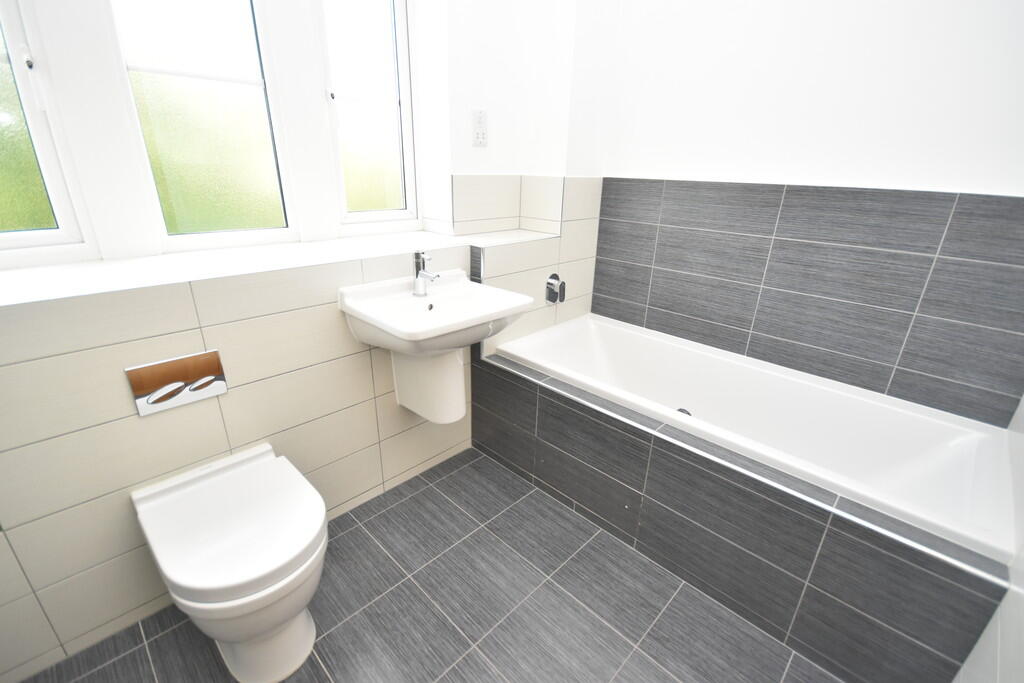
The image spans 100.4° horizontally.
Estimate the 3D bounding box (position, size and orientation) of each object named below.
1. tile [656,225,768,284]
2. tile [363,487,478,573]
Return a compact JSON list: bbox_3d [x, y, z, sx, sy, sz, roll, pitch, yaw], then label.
[{"bbox_3d":[0.903,-0.402,1.964,0.505,0.208,0.010,21,28,40],"label":"tile"},{"bbox_3d":[-0.347,0.712,1.646,0.332,0.010,0.333,20,28,40],"label":"tile"}]

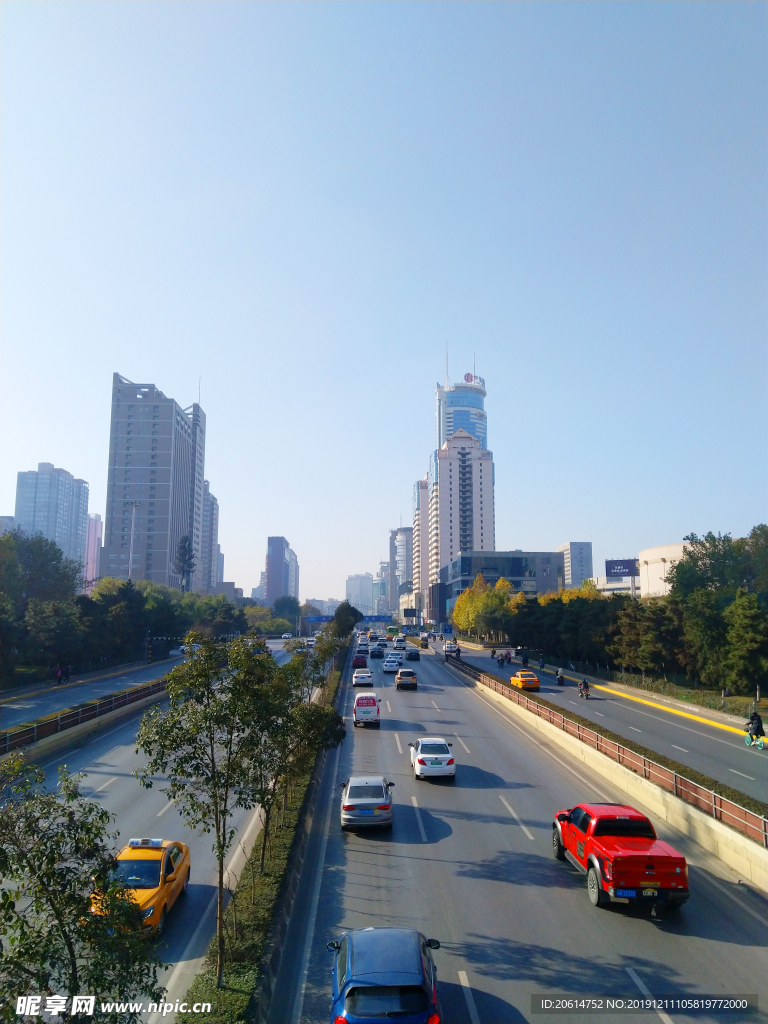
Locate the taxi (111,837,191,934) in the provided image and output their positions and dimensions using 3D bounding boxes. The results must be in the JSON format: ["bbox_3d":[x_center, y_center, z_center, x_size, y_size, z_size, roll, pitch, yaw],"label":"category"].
[{"bbox_3d":[-6.431,9.780,19.718,1.790,1.530,4.620,0,-7,-2],"label":"taxi"}]

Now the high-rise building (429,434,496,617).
[{"bbox_3d":[38.633,8.649,361.845,29.000,92.000,31.000,0,-7,1],"label":"high-rise building"}]

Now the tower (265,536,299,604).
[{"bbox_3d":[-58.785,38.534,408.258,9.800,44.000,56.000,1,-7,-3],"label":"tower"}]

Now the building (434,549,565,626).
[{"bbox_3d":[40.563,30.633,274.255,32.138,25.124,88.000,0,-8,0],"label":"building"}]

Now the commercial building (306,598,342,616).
[{"bbox_3d":[-49.063,79.888,610.858,30.000,13.500,20.000,0,-7,-1],"label":"commercial building"}]

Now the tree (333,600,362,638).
[{"bbox_3d":[-7.193,22.031,144.584,5.500,9.200,5.500,0,-7,-2],"label":"tree"}]

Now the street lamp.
[{"bbox_3d":[-46.032,11.319,134.680,2.900,26.745,2.900,0,-8,-2],"label":"street lamp"}]

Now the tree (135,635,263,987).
[{"bbox_3d":[-3.844,6.054,15.186,2.623,6.986,2.700,0,-8,-2],"label":"tree"}]

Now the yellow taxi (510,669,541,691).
[{"bbox_3d":[13.486,16.113,70.488,1.790,1.530,4.620,0,-7,-2],"label":"yellow taxi"}]

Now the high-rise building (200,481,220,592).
[{"bbox_3d":[-107.181,23.414,426.987,19.000,78.500,16.000,0,-7,1],"label":"high-rise building"}]

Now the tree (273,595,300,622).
[{"bbox_3d":[-27.747,29.101,209.997,7.968,11.279,7.968,0,-8,-2],"label":"tree"}]

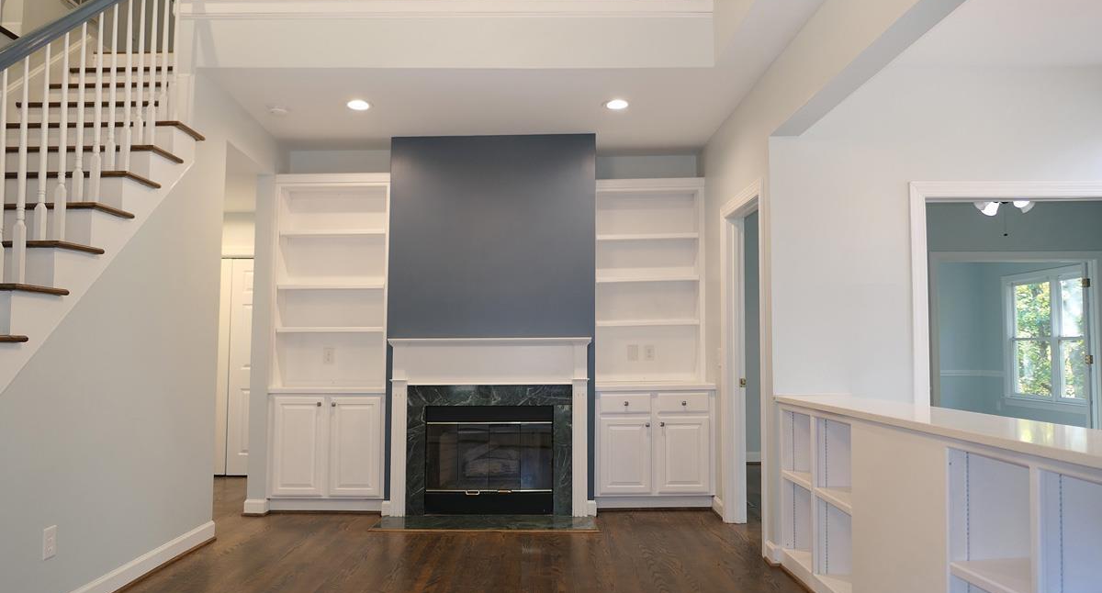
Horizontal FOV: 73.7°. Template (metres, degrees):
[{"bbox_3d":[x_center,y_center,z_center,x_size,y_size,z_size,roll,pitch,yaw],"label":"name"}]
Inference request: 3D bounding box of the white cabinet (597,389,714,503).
[{"bbox_3d":[0.744,1.066,5.550,0.860,0.768,0.600,0,-3,0],"label":"white cabinet"}]

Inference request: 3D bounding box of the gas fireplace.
[{"bbox_3d":[-0.438,1.166,5.308,0.912,0.767,0.280,0,-3,0],"label":"gas fireplace"}]

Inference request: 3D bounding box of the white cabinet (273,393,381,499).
[{"bbox_3d":[-1.590,1.068,5.383,0.834,0.737,0.430,0,-3,0],"label":"white cabinet"}]

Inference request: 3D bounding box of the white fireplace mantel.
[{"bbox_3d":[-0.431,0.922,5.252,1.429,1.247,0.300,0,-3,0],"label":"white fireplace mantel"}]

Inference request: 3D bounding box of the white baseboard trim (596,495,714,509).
[{"bbox_3d":[0.752,1.497,5.324,0.834,0.094,0.030,0,-3,0],"label":"white baseboard trim"}]

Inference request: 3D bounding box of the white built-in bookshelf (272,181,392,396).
[{"bbox_3d":[-1.591,-0.101,5.498,0.841,1.568,0.340,0,-3,0],"label":"white built-in bookshelf"}]

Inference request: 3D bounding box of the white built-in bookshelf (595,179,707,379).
[{"bbox_3d":[0.749,-0.119,5.776,0.865,1.579,0.290,0,-3,0],"label":"white built-in bookshelf"}]

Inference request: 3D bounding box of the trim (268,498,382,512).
[{"bbox_3d":[-1.602,1.488,5.233,0.800,0.093,0.030,0,-3,0],"label":"trim"}]

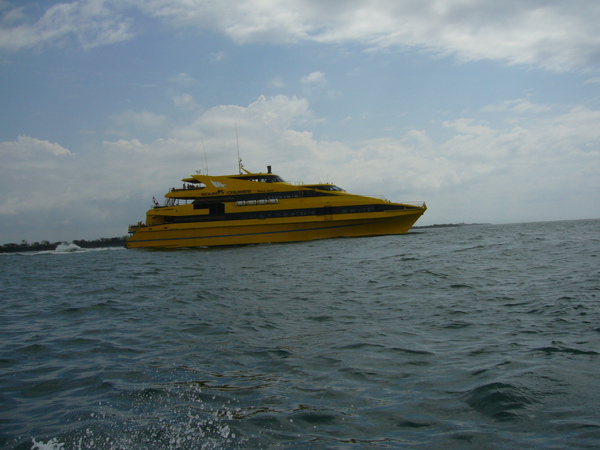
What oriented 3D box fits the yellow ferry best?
[{"bbox_3d":[-3.530,-3.440,95.080,45.000,12.000,12.000,-3,-1,9],"label":"yellow ferry"}]

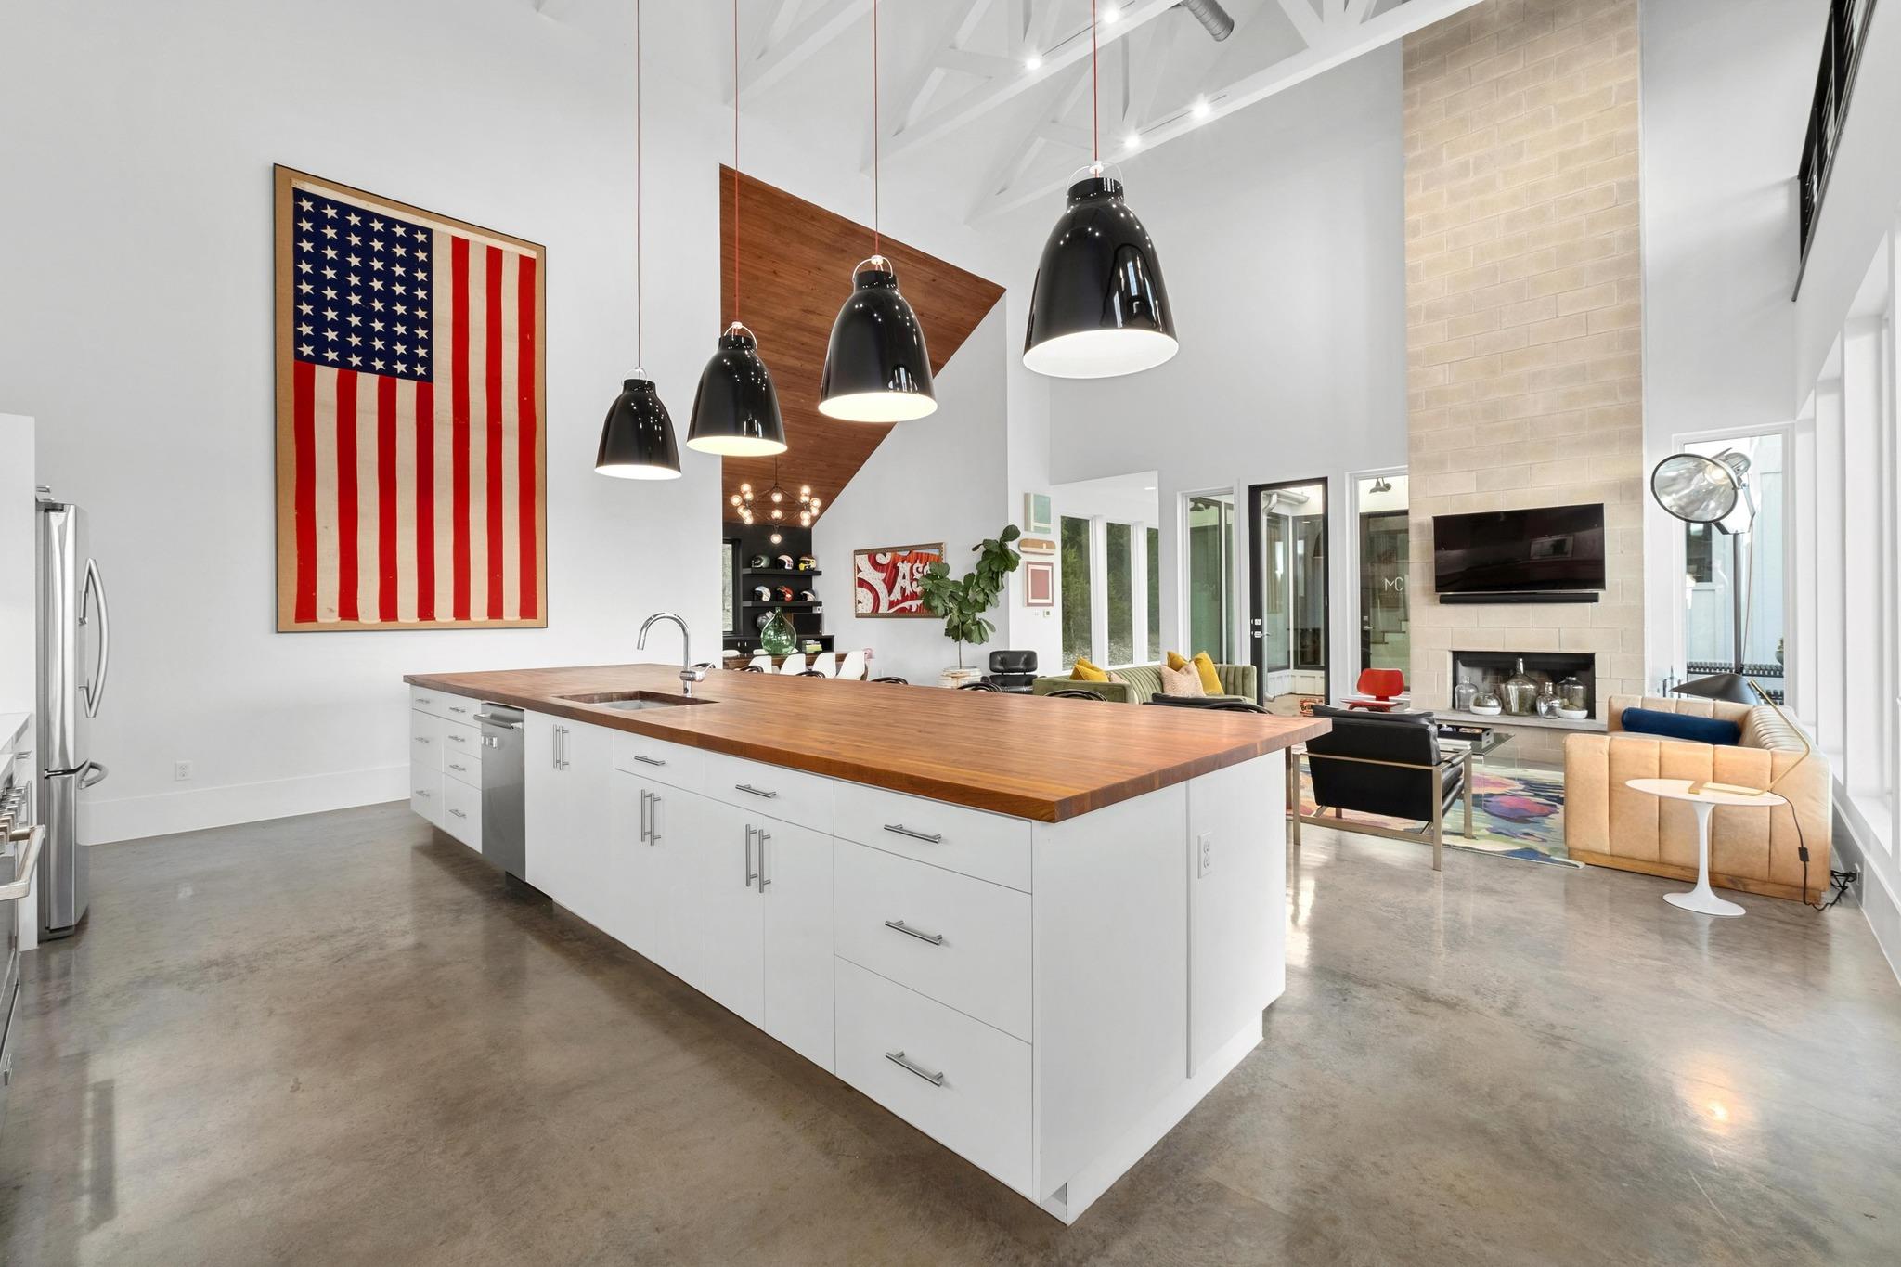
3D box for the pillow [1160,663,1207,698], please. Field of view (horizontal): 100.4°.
[{"bbox_3d":[2.274,0.480,7.673,0.440,0.410,0.150,0,-19,21],"label":"pillow"}]

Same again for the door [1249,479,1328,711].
[{"bbox_3d":[3.786,-0.296,8.893,0.850,2.767,0.060,1,1,44],"label":"door"}]

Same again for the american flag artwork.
[{"bbox_3d":[-3.783,-1.542,5.726,0.050,3.030,1.660,1,1,44],"label":"american flag artwork"}]

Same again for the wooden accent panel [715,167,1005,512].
[{"bbox_3d":[-2.252,-3.124,10.488,4.220,0.080,5.100,-2,-31,-46],"label":"wooden accent panel"}]

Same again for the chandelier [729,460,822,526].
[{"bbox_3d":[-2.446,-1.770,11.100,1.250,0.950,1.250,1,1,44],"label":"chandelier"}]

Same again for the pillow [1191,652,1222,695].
[{"bbox_3d":[2.544,0.395,7.870,0.440,0.450,0.150,-2,-20,-46],"label":"pillow"}]

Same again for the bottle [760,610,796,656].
[{"bbox_3d":[-2.421,-0.015,11.150,0.490,0.660,0.490,0,1,0],"label":"bottle"}]

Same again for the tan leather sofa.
[{"bbox_3d":[4.370,0.833,4.685,0.930,0.660,2.520,1,1,44],"label":"tan leather sofa"}]

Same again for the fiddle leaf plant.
[{"bbox_3d":[0.251,-0.446,9.900,1.120,1.820,1.050,1,1,44],"label":"fiddle leaf plant"}]

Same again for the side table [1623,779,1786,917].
[{"bbox_3d":[3.301,0.938,3.471,0.510,0.510,0.510,1,1,44],"label":"side table"}]

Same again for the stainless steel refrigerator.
[{"bbox_3d":[-4.172,0.359,3.337,0.910,1.770,0.860,1,1,44],"label":"stainless steel refrigerator"}]

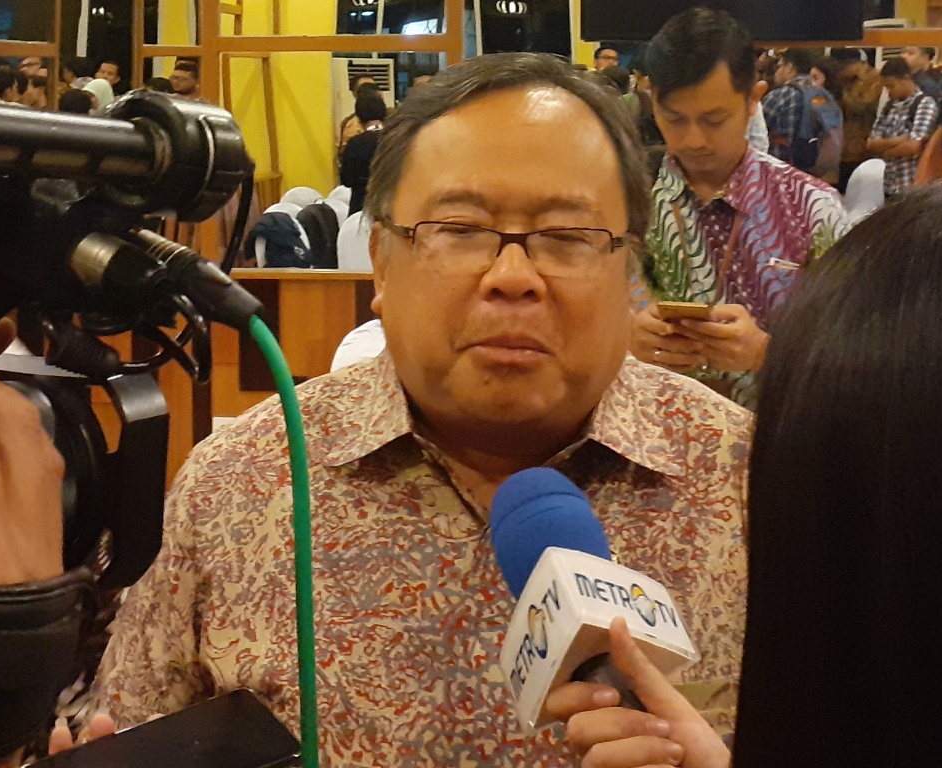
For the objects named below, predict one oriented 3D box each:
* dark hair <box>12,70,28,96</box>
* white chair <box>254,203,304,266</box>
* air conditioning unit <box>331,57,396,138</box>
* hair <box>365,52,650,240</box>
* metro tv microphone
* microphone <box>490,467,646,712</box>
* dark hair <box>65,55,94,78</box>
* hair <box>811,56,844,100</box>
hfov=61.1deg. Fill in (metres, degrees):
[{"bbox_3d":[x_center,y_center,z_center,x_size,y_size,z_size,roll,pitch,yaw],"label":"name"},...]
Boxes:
[{"bbox_3d":[-3.039,-2.032,5.400,0.200,0.220,0.180,11,18,37],"label":"dark hair"},{"bbox_3d":[-1.091,-0.573,4.643,0.430,0.930,0.500,-1,15,-6],"label":"white chair"},{"bbox_3d":[-1.010,-2.195,7.725,0.530,1.800,0.360,-8,16,-27],"label":"air conditioning unit"},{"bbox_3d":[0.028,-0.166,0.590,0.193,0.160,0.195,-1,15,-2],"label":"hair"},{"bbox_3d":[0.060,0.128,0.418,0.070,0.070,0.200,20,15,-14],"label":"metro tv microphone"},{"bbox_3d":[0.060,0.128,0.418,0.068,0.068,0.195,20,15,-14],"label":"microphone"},{"bbox_3d":[-2.598,-2.094,5.300,0.210,0.170,0.190,-9,17,-30],"label":"dark hair"},{"bbox_3d":[2.187,-1.874,4.900,0.210,0.270,0.200,-14,20,-42],"label":"hair"}]

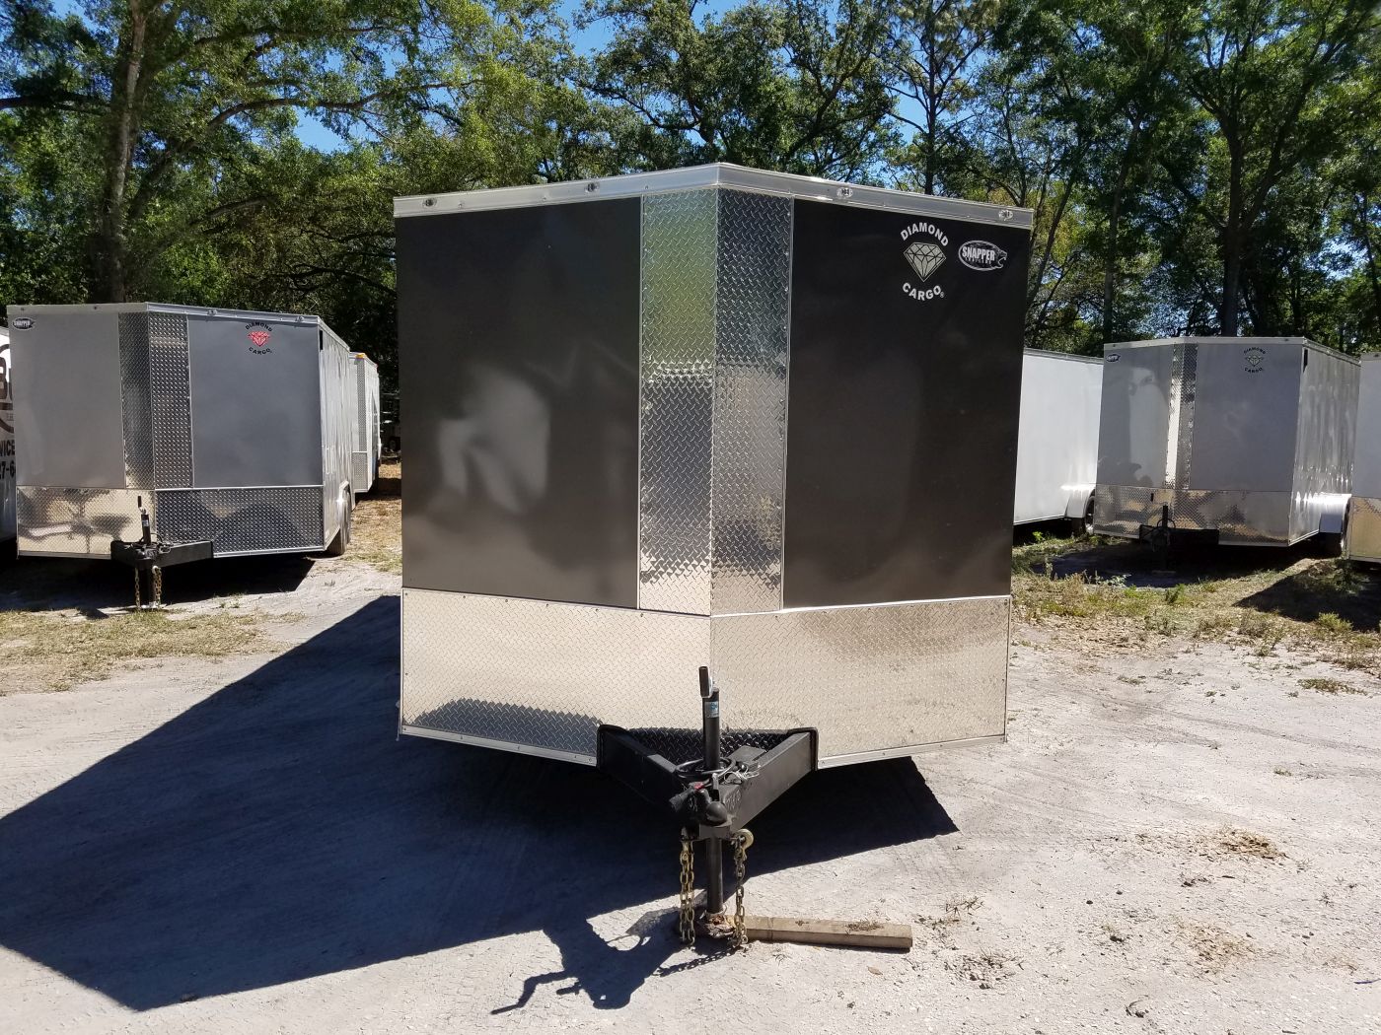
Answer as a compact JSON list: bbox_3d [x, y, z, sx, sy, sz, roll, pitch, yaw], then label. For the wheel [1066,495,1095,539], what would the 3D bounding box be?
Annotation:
[{"bbox_3d":[5.720,-0.010,15.120,0.210,0.690,0.690,5,7,40],"label":"wheel"}]

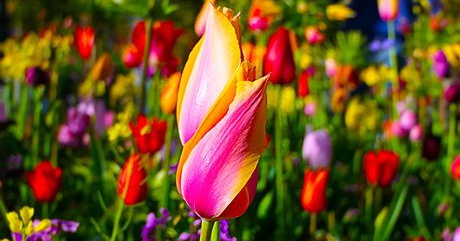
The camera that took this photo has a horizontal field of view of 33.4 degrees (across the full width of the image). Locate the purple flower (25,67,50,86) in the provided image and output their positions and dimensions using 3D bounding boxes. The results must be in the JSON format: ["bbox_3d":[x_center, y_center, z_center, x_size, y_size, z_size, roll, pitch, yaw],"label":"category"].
[{"bbox_3d":[-0.402,-0.092,1.600,0.052,0.039,0.052,0,10,0],"label":"purple flower"}]

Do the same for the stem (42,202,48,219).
[{"bbox_3d":[-0.269,0.131,1.120,0.008,0.026,0.008,0,8,0],"label":"stem"}]

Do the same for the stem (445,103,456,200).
[{"bbox_3d":[0.431,0.061,1.500,0.013,0.190,0.013,3,8,0],"label":"stem"}]

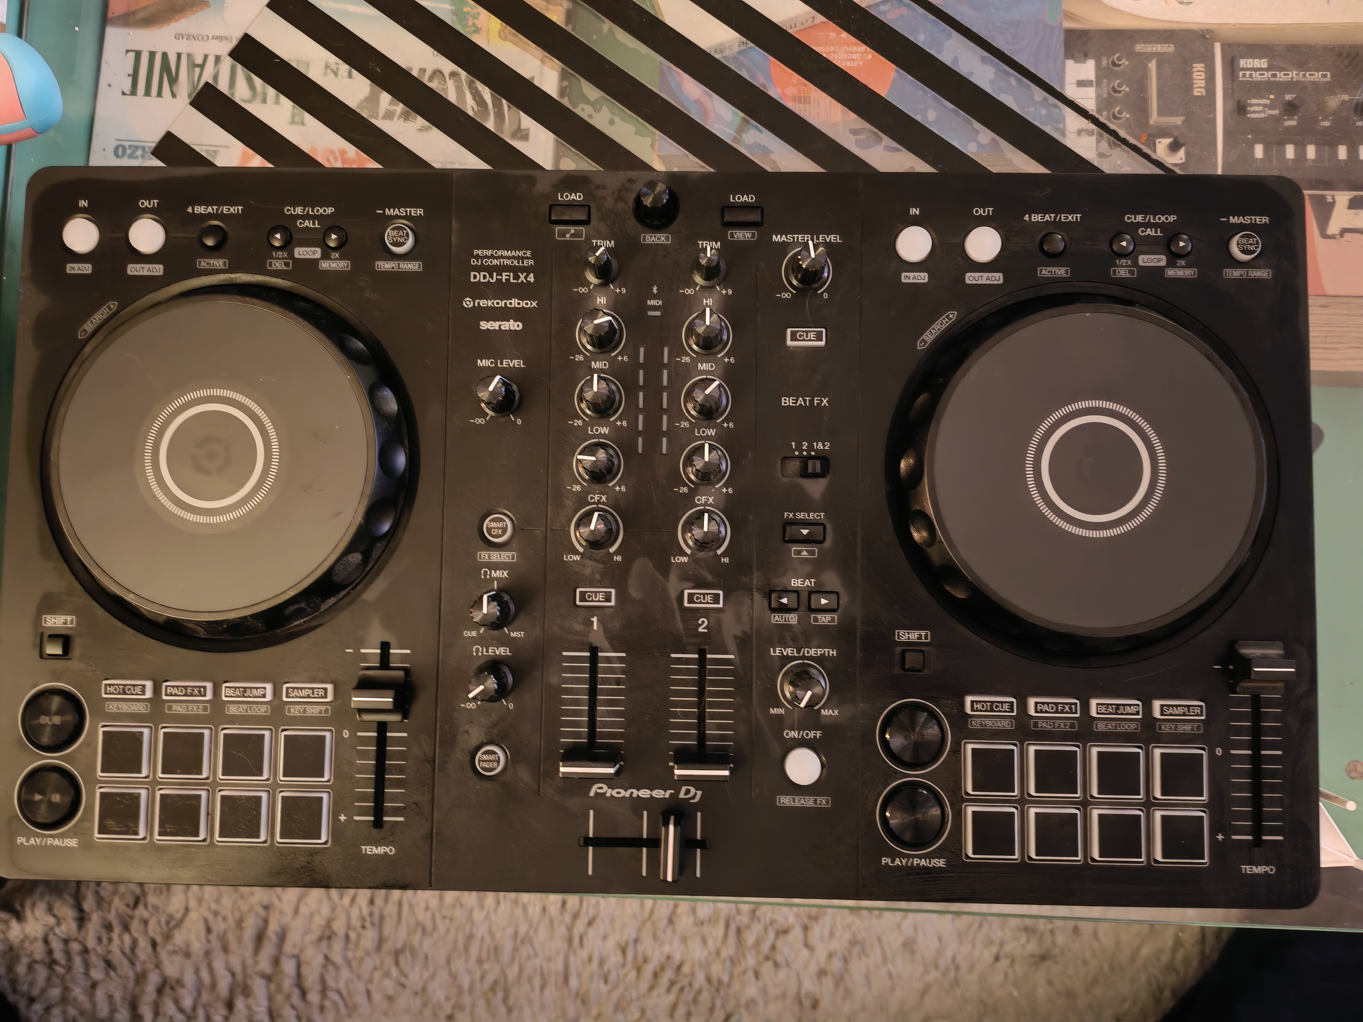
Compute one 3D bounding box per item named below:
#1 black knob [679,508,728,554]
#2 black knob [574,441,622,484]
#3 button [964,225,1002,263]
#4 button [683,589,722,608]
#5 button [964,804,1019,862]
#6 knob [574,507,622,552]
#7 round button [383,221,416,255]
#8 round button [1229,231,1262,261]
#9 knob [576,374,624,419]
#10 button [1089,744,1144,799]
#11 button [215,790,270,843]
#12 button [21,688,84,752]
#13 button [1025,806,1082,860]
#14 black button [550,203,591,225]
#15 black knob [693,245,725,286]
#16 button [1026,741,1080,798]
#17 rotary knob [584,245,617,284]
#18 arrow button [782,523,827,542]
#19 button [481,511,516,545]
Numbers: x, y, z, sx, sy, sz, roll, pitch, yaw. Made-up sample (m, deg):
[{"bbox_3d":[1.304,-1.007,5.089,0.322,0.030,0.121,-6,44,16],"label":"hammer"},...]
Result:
[{"bbox_3d":[0.008,0.007,0.384,0.016,0.016,0.016,1,86,1],"label":"black knob"},{"bbox_3d":[-0.031,-0.018,0.385,0.016,0.017,0.016,4,86,2],"label":"black knob"},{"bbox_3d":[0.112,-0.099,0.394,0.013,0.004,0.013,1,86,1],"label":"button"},{"bbox_3d":[0.008,0.032,0.388,0.014,0.003,0.007,1,86,1],"label":"button"},{"bbox_3d":[0.111,0.115,0.379,0.019,0.004,0.019,1,86,1],"label":"button"},{"bbox_3d":[-0.031,0.007,0.383,0.015,0.018,0.015,16,87,2],"label":"knob"},{"bbox_3d":[-0.106,-0.103,0.399,0.011,0.005,0.011,1,86,1],"label":"round button"},{"bbox_3d":[0.208,-0.098,0.391,0.011,0.005,0.011,1,86,1],"label":"round button"},{"bbox_3d":[-0.031,-0.042,0.387,0.016,0.017,0.016,1,86,1],"label":"knob"},{"bbox_3d":[0.156,0.094,0.381,0.018,0.003,0.018,1,86,1],"label":"button"},{"bbox_3d":[-0.160,0.112,0.386,0.019,0.003,0.019,1,86,1],"label":"button"},{"bbox_3d":[-0.231,0.077,0.390,0.023,0.004,0.023,1,86,1],"label":"button"},{"bbox_3d":[0.133,0.116,0.379,0.019,0.004,0.019,1,86,1],"label":"button"},{"bbox_3d":[-0.042,-0.111,0.399,0.015,0.003,0.007,1,86,1],"label":"black button"},{"bbox_3d":[0.010,-0.091,0.389,0.012,0.017,0.012,0,86,1],"label":"black knob"},{"bbox_3d":[0.134,0.093,0.380,0.019,0.004,0.019,1,86,1],"label":"button"},{"bbox_3d":[-0.030,-0.091,0.390,0.012,0.017,0.012,0,86,1],"label":"rotary knob"},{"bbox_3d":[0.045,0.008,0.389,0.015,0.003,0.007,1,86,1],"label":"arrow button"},{"bbox_3d":[-0.068,0.006,0.391,0.011,0.005,0.011,1,86,1],"label":"button"}]

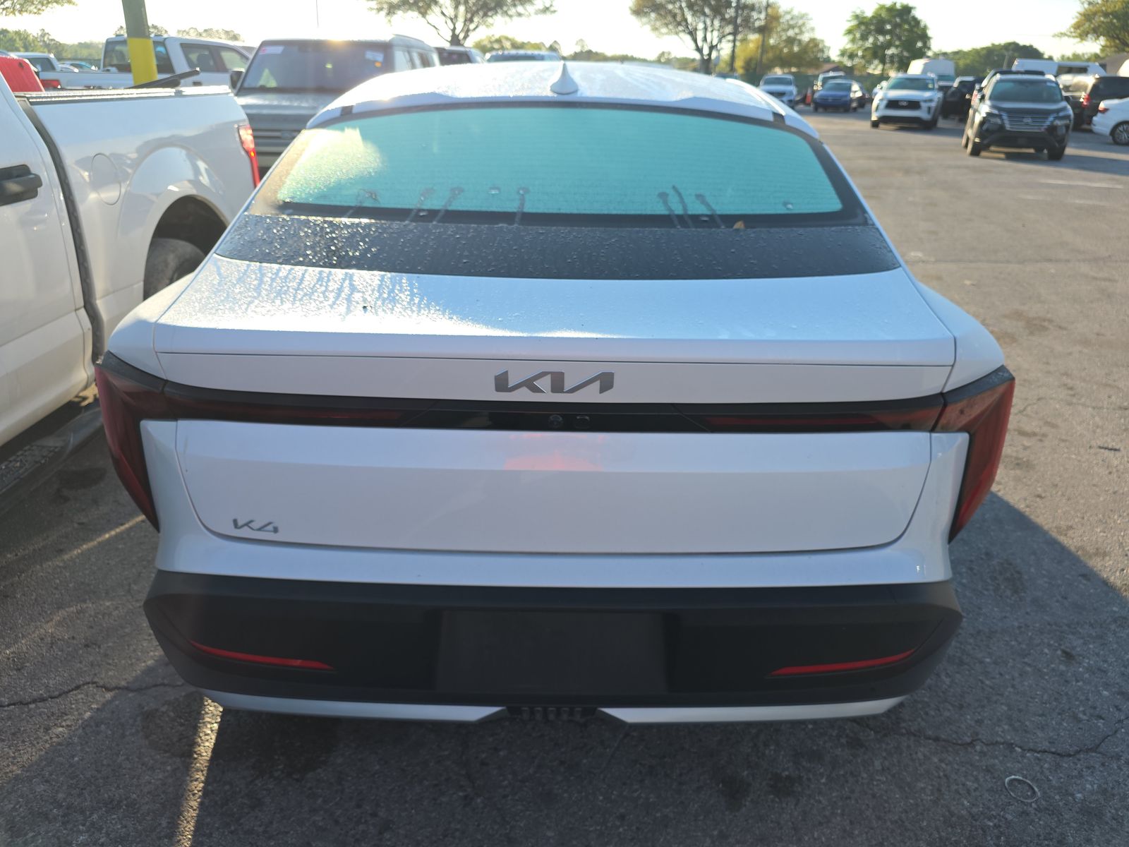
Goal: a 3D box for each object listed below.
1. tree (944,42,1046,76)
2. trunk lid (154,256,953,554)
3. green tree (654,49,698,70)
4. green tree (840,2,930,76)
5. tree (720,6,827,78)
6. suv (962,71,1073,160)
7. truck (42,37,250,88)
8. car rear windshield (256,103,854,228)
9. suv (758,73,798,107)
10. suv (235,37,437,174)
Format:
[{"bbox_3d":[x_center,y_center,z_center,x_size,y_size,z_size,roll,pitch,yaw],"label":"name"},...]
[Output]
[{"bbox_3d":[50.036,-40.457,85.537,11.500,5.700,9.500,13,28,24],"label":"tree"},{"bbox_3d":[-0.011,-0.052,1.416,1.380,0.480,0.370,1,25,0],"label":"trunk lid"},{"bbox_3d":[16.110,-50.444,106.544,6.400,4.900,5.500,4,25,6],"label":"green tree"},{"bbox_3d":[25.747,-30.142,60.759,7.400,7.200,7.000,10,26,18],"label":"green tree"},{"bbox_3d":[17.145,-30.115,60.843,8.600,6.800,7.600,7,26,13],"label":"tree"},{"bbox_3d":[10.480,-7.145,17.380,1.840,1.690,4.650,11,27,20],"label":"suv"},{"bbox_3d":[-7.240,-6.180,14.172,2.020,1.940,5.950,12,27,22],"label":"truck"},{"bbox_3d":[-0.006,-0.615,1.777,1.300,0.140,0.610,1,47,0],"label":"car rear windshield"},{"bbox_3d":[11.832,-18.334,41.337,1.880,1.700,4.650,7,26,13],"label":"suv"},{"bbox_3d":[-2.593,-3.737,9.148,1.920,1.760,4.950,1,25,0],"label":"suv"}]

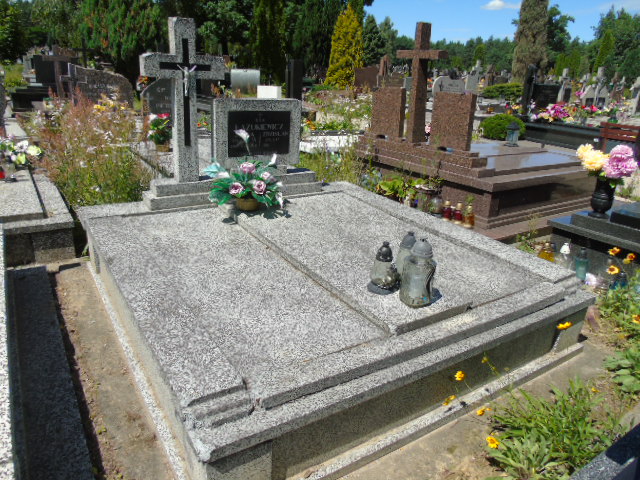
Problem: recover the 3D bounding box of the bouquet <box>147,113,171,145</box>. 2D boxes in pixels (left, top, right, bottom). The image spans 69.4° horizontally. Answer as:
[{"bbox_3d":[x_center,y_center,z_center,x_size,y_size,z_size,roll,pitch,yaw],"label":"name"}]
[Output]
[{"bbox_3d":[-1.706,-1.183,4.928,0.320,0.400,0.300,-10,25,-32],"label":"bouquet"}]

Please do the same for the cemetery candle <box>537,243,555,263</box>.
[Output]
[{"bbox_3d":[1.690,0.120,3.450,0.115,0.210,0.115,-10,24,-31],"label":"cemetery candle"}]

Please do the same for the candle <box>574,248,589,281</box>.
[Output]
[{"bbox_3d":[1.884,0.172,3.313,0.088,0.237,0.088,-10,24,-31],"label":"candle"}]

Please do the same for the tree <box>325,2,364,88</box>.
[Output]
[{"bbox_3d":[1.381,-10.366,25.192,2.150,4.625,2.150,3,20,-1],"label":"tree"}]

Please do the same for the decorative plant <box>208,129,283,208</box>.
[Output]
[{"bbox_3d":[-0.516,-0.491,3.186,0.460,0.500,0.380,-10,25,-32],"label":"decorative plant"}]

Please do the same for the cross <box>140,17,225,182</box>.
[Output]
[{"bbox_3d":[-0.922,-0.939,3.180,0.530,1.065,0.150,-10,25,-32],"label":"cross"}]

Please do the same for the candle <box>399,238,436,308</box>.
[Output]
[{"bbox_3d":[0.439,0.140,2.043,0.140,0.295,0.140,3,20,-1],"label":"candle"}]

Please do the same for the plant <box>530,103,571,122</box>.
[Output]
[{"bbox_3d":[5.145,-2.835,10.318,0.550,0.420,0.900,-10,25,-32],"label":"plant"}]

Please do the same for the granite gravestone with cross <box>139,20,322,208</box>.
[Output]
[{"bbox_3d":[-0.587,-0.911,3.369,1.400,1.210,0.280,-10,25,-32],"label":"granite gravestone with cross"}]

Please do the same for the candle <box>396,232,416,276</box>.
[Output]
[{"bbox_3d":[0.430,0.083,2.250,0.105,0.256,0.105,-10,24,-31],"label":"candle"}]

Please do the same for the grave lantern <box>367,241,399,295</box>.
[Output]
[{"bbox_3d":[0.311,0.117,2.185,0.135,0.225,0.135,3,20,-1],"label":"grave lantern"}]

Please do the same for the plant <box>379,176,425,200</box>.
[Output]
[{"bbox_3d":[0.815,-0.516,4.604,0.420,0.320,0.360,-10,25,-32],"label":"plant"}]

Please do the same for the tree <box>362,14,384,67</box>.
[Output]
[{"bbox_3d":[4.288,-16.900,41.006,2.500,5.614,2.500,-10,25,-32],"label":"tree"}]

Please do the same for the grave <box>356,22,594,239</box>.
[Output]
[{"bbox_3d":[1.850,-1.361,5.091,2.200,1.770,2.000,-12,26,-35],"label":"grave"}]

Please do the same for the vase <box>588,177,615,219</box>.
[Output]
[{"bbox_3d":[2.185,-0.330,3.590,0.170,0.320,0.170,-10,24,-31],"label":"vase"}]

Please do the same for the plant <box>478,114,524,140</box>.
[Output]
[{"bbox_3d":[3.224,-1.847,8.167,0.850,0.720,0.850,-10,24,-31],"label":"plant"}]

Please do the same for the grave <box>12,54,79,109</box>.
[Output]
[{"bbox_3d":[-5.984,-3.483,10.195,1.350,1.060,1.900,-7,23,-25],"label":"grave"}]

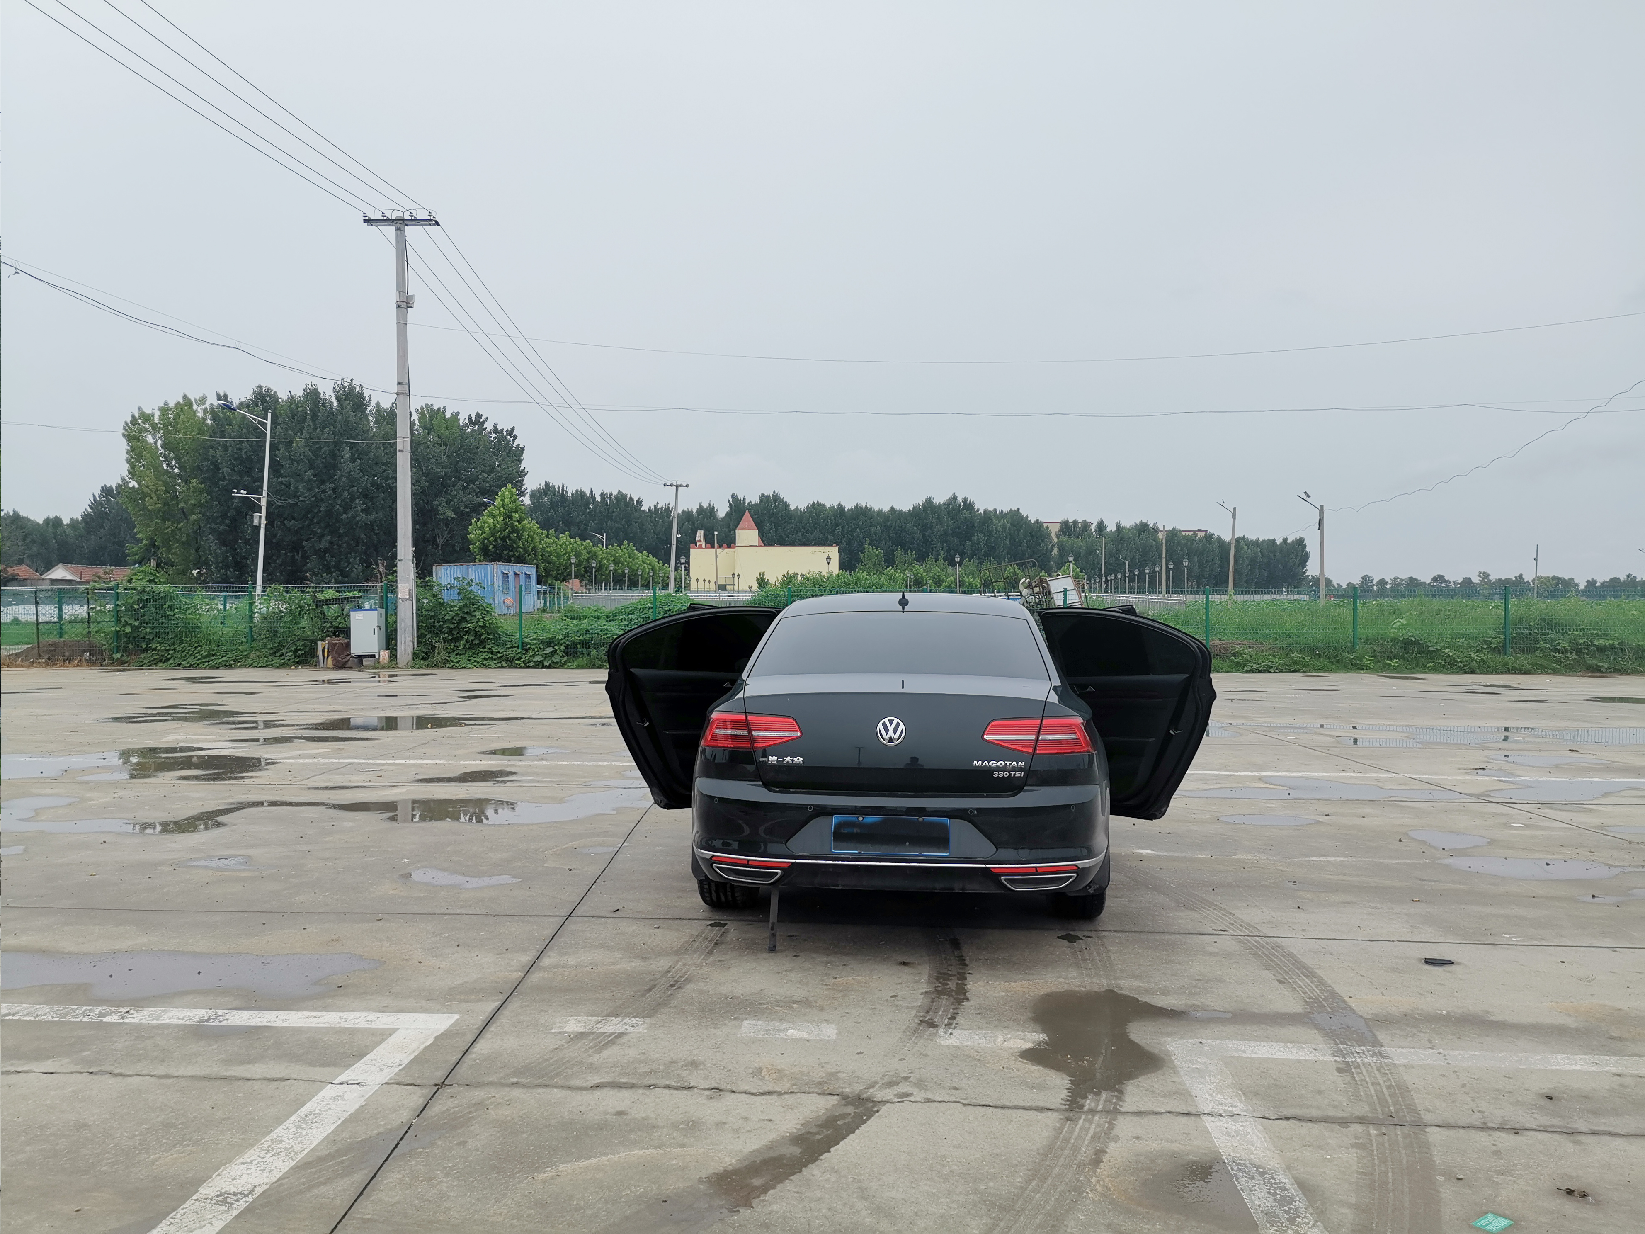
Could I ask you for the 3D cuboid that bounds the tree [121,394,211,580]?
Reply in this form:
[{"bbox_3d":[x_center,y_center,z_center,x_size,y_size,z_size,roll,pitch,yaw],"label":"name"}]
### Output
[{"bbox_3d":[-47.041,-8.524,92.000,6.450,14.928,6.500,0,1,0],"label":"tree"}]

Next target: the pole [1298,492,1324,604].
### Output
[{"bbox_3d":[25.915,-3.405,68.000,1.498,6.470,0.400,0,1,0],"label":"pole"}]

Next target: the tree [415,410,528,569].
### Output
[{"bbox_3d":[-25.294,-8.247,92.000,8.109,13.822,8.000,0,1,0],"label":"tree"}]

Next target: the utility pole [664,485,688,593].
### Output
[{"bbox_3d":[-9.549,-4.712,84.000,1.683,8.329,0.400,0,1,0],"label":"utility pole"}]

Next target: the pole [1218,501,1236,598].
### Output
[{"bbox_3d":[22.716,-3.353,72.000,1.082,6.202,0.350,0,1,0],"label":"pole"}]

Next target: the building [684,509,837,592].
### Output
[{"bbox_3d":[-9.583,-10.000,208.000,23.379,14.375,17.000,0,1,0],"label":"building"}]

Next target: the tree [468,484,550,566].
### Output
[{"bbox_3d":[-17.841,-4.497,73.000,4.606,6.142,4.800,0,1,0],"label":"tree"}]

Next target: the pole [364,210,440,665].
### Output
[{"bbox_3d":[-9.185,-3.898,28.000,1.683,9.900,0.500,0,1,0],"label":"pole"}]

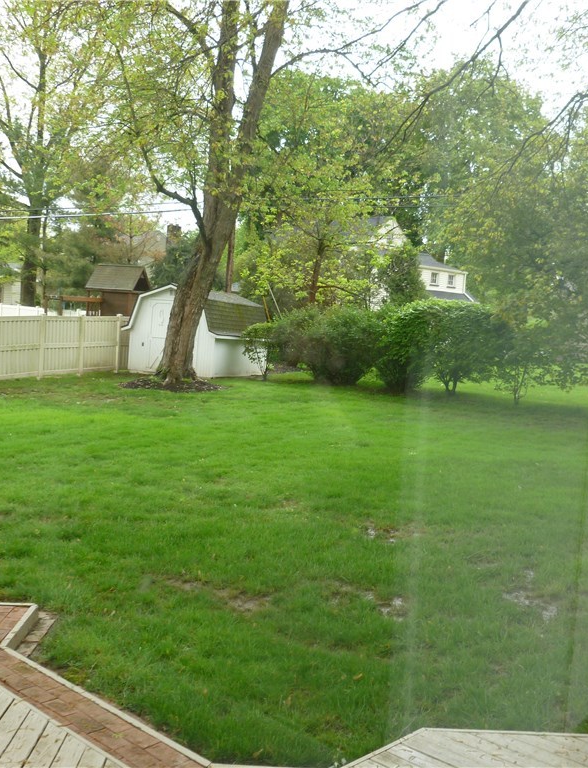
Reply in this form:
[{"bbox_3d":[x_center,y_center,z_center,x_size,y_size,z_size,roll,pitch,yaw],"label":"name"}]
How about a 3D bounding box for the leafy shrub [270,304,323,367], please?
[{"bbox_3d":[0.088,-1.645,29.300,2.000,2.300,2.000,5,4,19],"label":"leafy shrub"}]

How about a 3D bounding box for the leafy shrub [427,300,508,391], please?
[{"bbox_3d":[5.466,-1.152,25.800,2.500,2.800,2.300,5,4,19],"label":"leafy shrub"}]

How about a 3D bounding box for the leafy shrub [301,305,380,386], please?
[{"bbox_3d":[1.548,-1.288,27.000,2.600,2.600,2.400,4,4,0],"label":"leafy shrub"}]

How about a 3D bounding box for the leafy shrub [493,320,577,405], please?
[{"bbox_3d":[7.085,-0.614,24.200,2.400,2.450,2.100,5,4,19],"label":"leafy shrub"}]

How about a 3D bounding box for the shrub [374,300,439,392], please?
[{"bbox_3d":[3.518,-1.173,25.900,2.100,2.850,2.100,5,4,19],"label":"shrub"}]

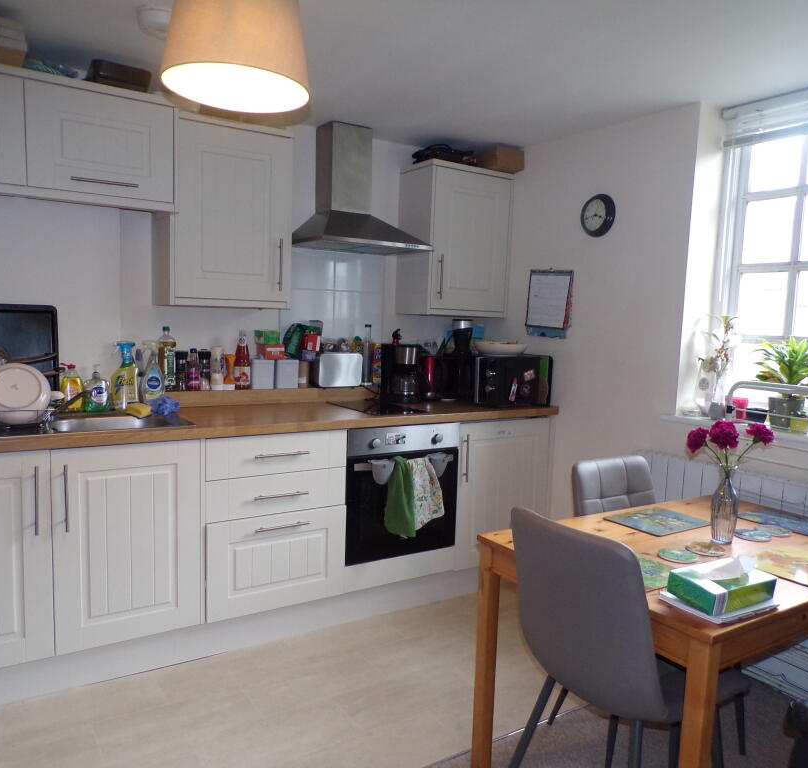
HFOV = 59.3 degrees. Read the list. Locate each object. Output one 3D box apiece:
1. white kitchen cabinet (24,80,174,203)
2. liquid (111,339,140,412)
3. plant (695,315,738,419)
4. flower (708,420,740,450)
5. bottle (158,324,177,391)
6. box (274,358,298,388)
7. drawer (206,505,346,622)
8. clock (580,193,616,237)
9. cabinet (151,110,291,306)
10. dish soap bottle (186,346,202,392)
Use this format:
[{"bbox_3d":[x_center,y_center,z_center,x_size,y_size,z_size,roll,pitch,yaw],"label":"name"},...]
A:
[{"bbox_3d":[-1.184,-0.883,2.721,0.502,0.360,0.335,-1,5,-34],"label":"white kitchen cabinet"},{"bbox_3d":[-1.148,-0.033,2.916,0.108,0.290,0.065,0,5,-23],"label":"liquid"},{"bbox_3d":[1.307,-0.072,2.970,0.140,0.432,0.140,-1,5,-34],"label":"plant"},{"bbox_3d":[0.858,0.138,1.900,0.080,0.077,0.077,3,5,11],"label":"flower"},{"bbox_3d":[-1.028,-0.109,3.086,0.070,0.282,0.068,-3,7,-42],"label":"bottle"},{"bbox_3d":[-0.583,-0.052,3.414,0.115,0.137,0.118,-2,6,-34],"label":"box"},{"bbox_3d":[-0.644,0.691,3.062,0.605,0.383,0.512,-1,5,-35],"label":"drawer"},{"bbox_3d":[0.913,-0.791,3.335,0.045,0.200,0.200,-2,6,-33],"label":"clock"},{"bbox_3d":[-0.806,-0.727,3.148,0.530,0.771,0.330,-1,5,-34],"label":"cabinet"},{"bbox_3d":[-0.952,-0.062,3.221,0.068,0.195,0.062,-2,6,-33],"label":"dish soap bottle"}]

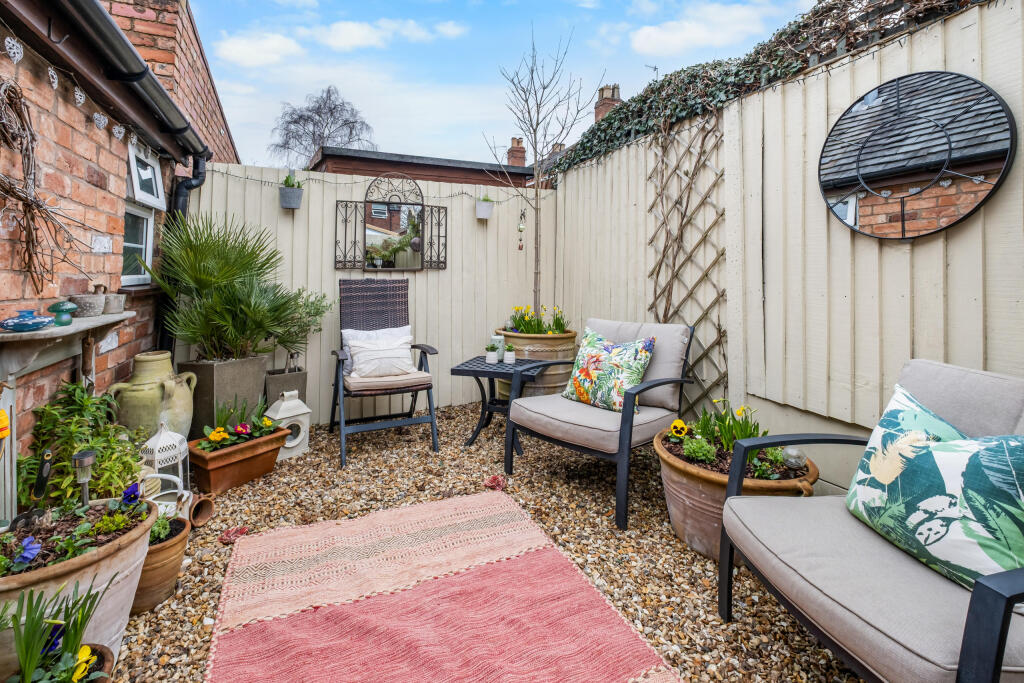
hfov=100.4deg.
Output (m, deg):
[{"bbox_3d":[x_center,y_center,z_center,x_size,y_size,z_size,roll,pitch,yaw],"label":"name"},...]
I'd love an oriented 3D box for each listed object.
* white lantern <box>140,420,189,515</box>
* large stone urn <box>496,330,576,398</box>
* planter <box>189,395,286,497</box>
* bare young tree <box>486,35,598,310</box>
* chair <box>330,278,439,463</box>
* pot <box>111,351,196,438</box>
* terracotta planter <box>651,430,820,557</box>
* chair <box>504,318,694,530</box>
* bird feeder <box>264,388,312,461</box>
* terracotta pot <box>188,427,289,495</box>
[{"bbox_3d":[-1.662,0.566,2.045,0.236,0.433,0.236,-4,8,-30],"label":"white lantern"},{"bbox_3d":[0.191,0.249,3.330,0.630,0.600,0.630,0,5,0],"label":"large stone urn"},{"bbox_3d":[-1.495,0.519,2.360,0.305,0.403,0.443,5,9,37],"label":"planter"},{"bbox_3d":[0.238,-1.240,3.330,0.870,2.250,0.800,0,5,0],"label":"bare young tree"},{"bbox_3d":[-0.820,0.116,2.763,0.590,1.052,0.649,-3,8,-24],"label":"chair"},{"bbox_3d":[-1.800,0.400,2.150,0.350,0.660,0.350,-5,7,-42],"label":"pot"},{"bbox_3d":[0.885,0.632,1.790,0.620,0.370,0.620,2,6,26],"label":"terracotta planter"},{"bbox_3d":[0.485,0.321,2.340,0.780,0.810,0.740,-5,7,-43],"label":"chair"},{"bbox_3d":[-1.350,0.487,2.600,0.190,0.380,0.180,-5,7,-42],"label":"bird feeder"},{"bbox_3d":[-1.492,0.624,2.355,0.275,0.197,0.423,5,9,37],"label":"terracotta pot"}]

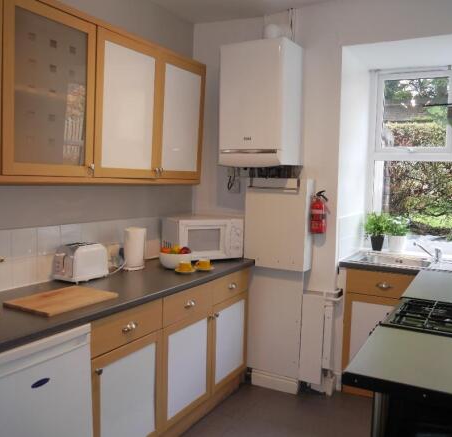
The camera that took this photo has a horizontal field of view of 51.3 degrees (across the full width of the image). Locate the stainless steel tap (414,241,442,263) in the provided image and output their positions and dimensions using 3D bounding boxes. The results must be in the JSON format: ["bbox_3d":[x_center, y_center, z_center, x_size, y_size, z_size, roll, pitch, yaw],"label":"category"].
[{"bbox_3d":[1.425,0.235,3.352,0.180,0.150,0.050,2,5,9],"label":"stainless steel tap"}]

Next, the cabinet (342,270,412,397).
[{"bbox_3d":[1.197,0.774,3.437,0.500,0.870,0.580,4,5,29],"label":"cabinet"}]

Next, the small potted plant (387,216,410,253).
[{"bbox_3d":[1.351,0.126,3.682,0.165,0.278,0.165,4,5,29],"label":"small potted plant"}]

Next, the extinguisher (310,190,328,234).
[{"bbox_3d":[0.616,-0.036,3.138,0.105,0.285,0.100,4,5,29],"label":"extinguisher"}]

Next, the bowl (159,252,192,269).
[{"bbox_3d":[-0.323,0.264,3.033,0.200,0.083,0.200,1,5,0],"label":"bowl"}]

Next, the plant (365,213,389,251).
[{"bbox_3d":[1.204,0.104,3.751,0.180,0.295,0.180,4,5,29],"label":"plant"}]

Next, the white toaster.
[{"bbox_3d":[-0.808,0.235,2.646,0.175,0.185,0.275,4,6,33],"label":"white toaster"}]

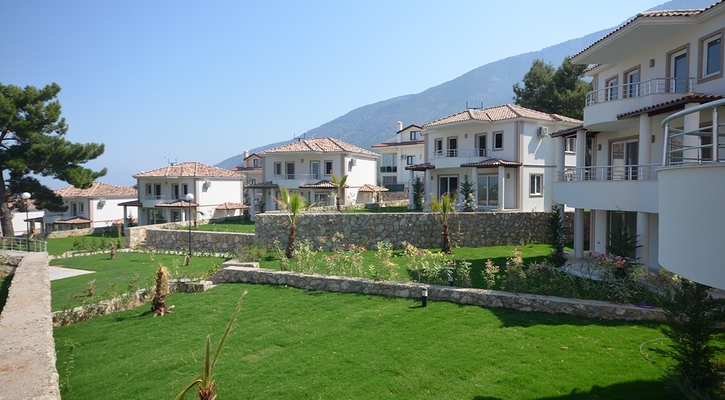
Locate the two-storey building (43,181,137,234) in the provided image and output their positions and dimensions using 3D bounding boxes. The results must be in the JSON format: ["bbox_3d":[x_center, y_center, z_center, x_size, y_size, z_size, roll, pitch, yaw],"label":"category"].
[{"bbox_3d":[-35.333,1.512,55.364,10.180,7.810,8.830,1,3,25],"label":"two-storey building"}]

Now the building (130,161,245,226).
[{"bbox_3d":[-21.890,-0.548,52.631,10.350,8.050,10.600,1,2,21],"label":"building"}]

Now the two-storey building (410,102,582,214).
[{"bbox_3d":[10.185,-3.417,32.915,9.020,7.810,10.330,-2,3,-35],"label":"two-storey building"}]

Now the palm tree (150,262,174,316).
[{"bbox_3d":[-6.154,2.735,12.919,0.650,1.653,0.650,-1,3,-26],"label":"palm tree"}]

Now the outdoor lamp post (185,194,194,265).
[{"bbox_3d":[-9.201,1.423,22.574,0.420,3.542,0.420,-1,2,-22],"label":"outdoor lamp post"}]

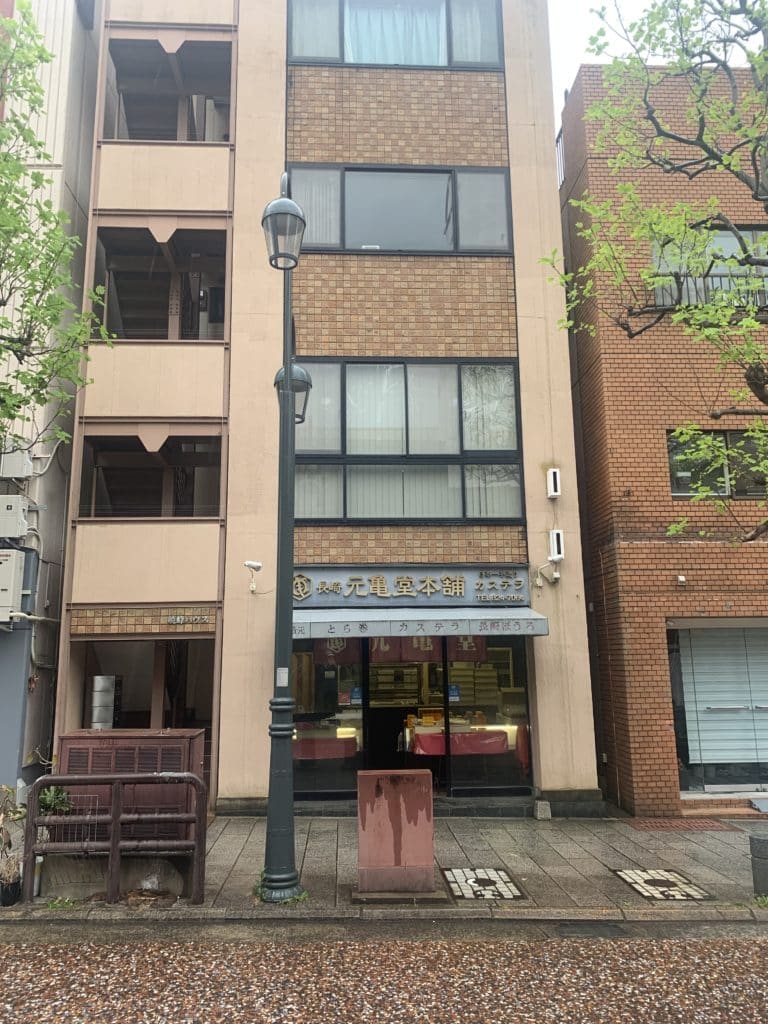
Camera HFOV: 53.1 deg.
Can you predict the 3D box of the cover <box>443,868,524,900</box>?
[{"bbox_3d":[0.854,3.284,6.755,0.580,0.040,0.900,2,-10,-3],"label":"cover"}]

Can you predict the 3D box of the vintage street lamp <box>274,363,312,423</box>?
[{"bbox_3d":[-0.946,-1.245,8.032,0.390,0.610,0.390,0,-11,-3],"label":"vintage street lamp"}]

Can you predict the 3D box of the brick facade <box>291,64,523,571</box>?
[{"bbox_3d":[0.252,-2.906,10.737,3.175,7.366,0.200,0,-11,-3],"label":"brick facade"}]

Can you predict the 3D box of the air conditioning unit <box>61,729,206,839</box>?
[{"bbox_3d":[-2.225,2.447,6.834,1.130,0.920,0.640,0,-11,-3],"label":"air conditioning unit"}]

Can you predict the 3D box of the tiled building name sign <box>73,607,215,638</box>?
[{"bbox_3d":[-2.960,1.351,9.515,1.759,0.320,0.100,0,-11,-3],"label":"tiled building name sign"}]

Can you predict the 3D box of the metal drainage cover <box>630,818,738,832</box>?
[{"bbox_3d":[3.604,3.810,9.310,1.200,0.050,0.680,2,-10,-3],"label":"metal drainage cover"}]

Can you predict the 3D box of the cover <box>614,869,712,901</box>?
[{"bbox_3d":[2.494,3.334,6.848,0.580,0.040,0.900,2,-10,-3],"label":"cover"}]

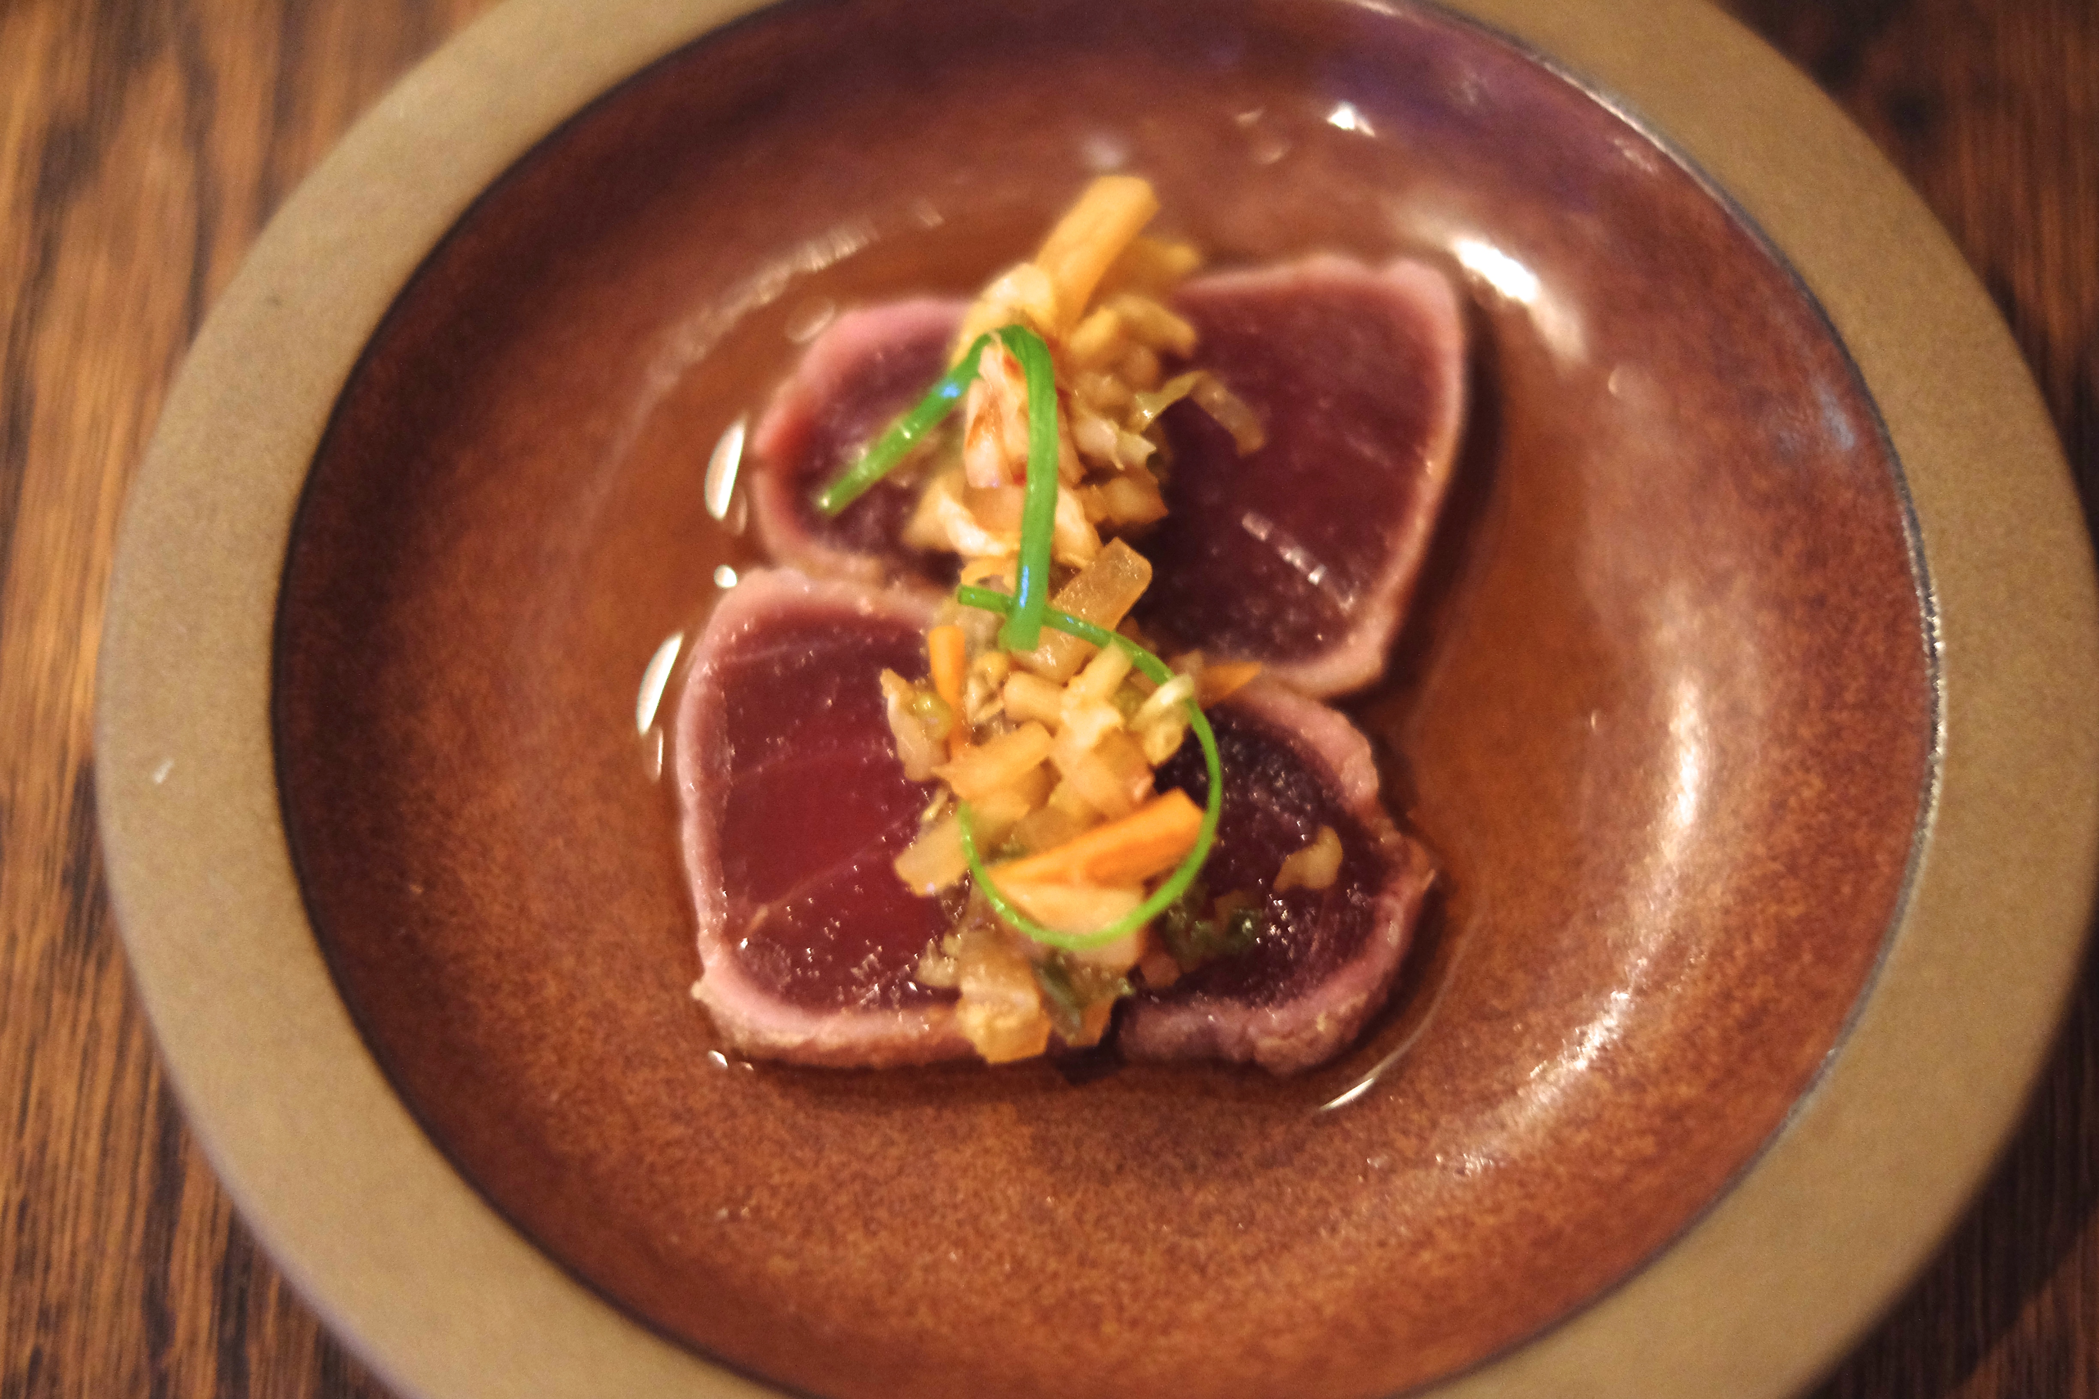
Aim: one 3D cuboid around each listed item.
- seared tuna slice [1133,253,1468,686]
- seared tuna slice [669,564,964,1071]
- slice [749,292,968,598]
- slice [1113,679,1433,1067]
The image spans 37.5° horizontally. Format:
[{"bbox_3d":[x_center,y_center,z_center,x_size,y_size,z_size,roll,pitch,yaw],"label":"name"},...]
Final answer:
[{"bbox_3d":[0.026,-0.028,0.377,0.045,0.012,0.054,0,66,0],"label":"seared tuna slice"},{"bbox_3d":[-0.021,0.013,0.358,0.040,0.013,0.057,0,66,0],"label":"seared tuna slice"},{"bbox_3d":[-0.020,-0.031,0.379,0.031,0.011,0.035,0,66,0],"label":"slice"},{"bbox_3d":[0.024,0.020,0.355,0.038,0.013,0.044,0,66,0],"label":"slice"}]

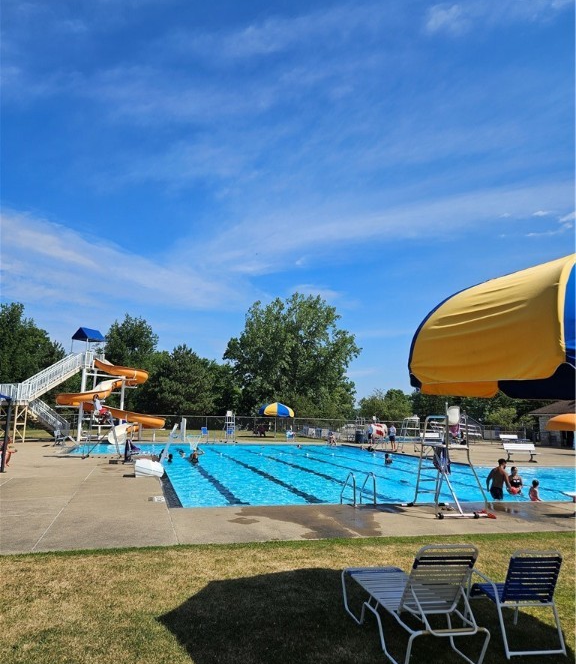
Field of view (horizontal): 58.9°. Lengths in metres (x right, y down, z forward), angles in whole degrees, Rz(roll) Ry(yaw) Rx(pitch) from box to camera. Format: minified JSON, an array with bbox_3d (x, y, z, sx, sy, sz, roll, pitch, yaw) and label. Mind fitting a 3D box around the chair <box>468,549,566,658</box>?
[{"bbox_3d":[2.080,2.466,4.866,0.590,0.880,0.810,3,-10,-11],"label":"chair"}]

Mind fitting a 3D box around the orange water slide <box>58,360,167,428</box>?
[{"bbox_3d":[-13.107,4.843,38.278,7.600,5.700,5.000,4,-10,-16],"label":"orange water slide"}]

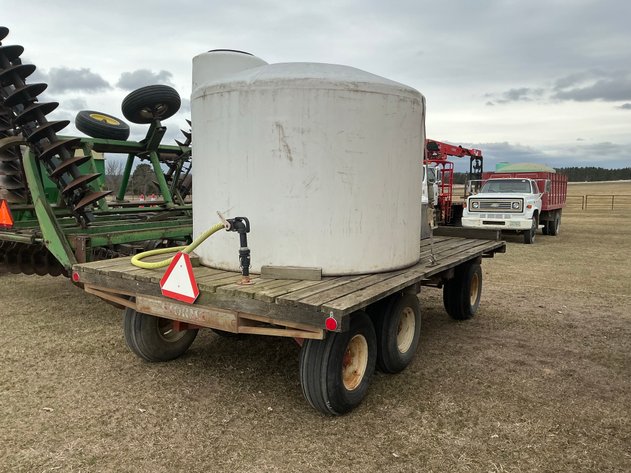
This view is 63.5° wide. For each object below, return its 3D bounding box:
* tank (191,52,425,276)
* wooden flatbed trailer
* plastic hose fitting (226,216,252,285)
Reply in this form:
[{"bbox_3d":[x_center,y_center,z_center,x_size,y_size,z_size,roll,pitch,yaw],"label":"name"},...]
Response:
[{"bbox_3d":[-0.067,-0.755,5.344,2.351,1.930,2.351,0,6,0],"label":"tank"},{"bbox_3d":[0.155,0.564,5.802,2.852,0.790,4.351,5,8,33],"label":"wooden flatbed trailer"},{"bbox_3d":[-0.611,0.101,3.985,0.240,0.530,0.130,3,7,21],"label":"plastic hose fitting"}]

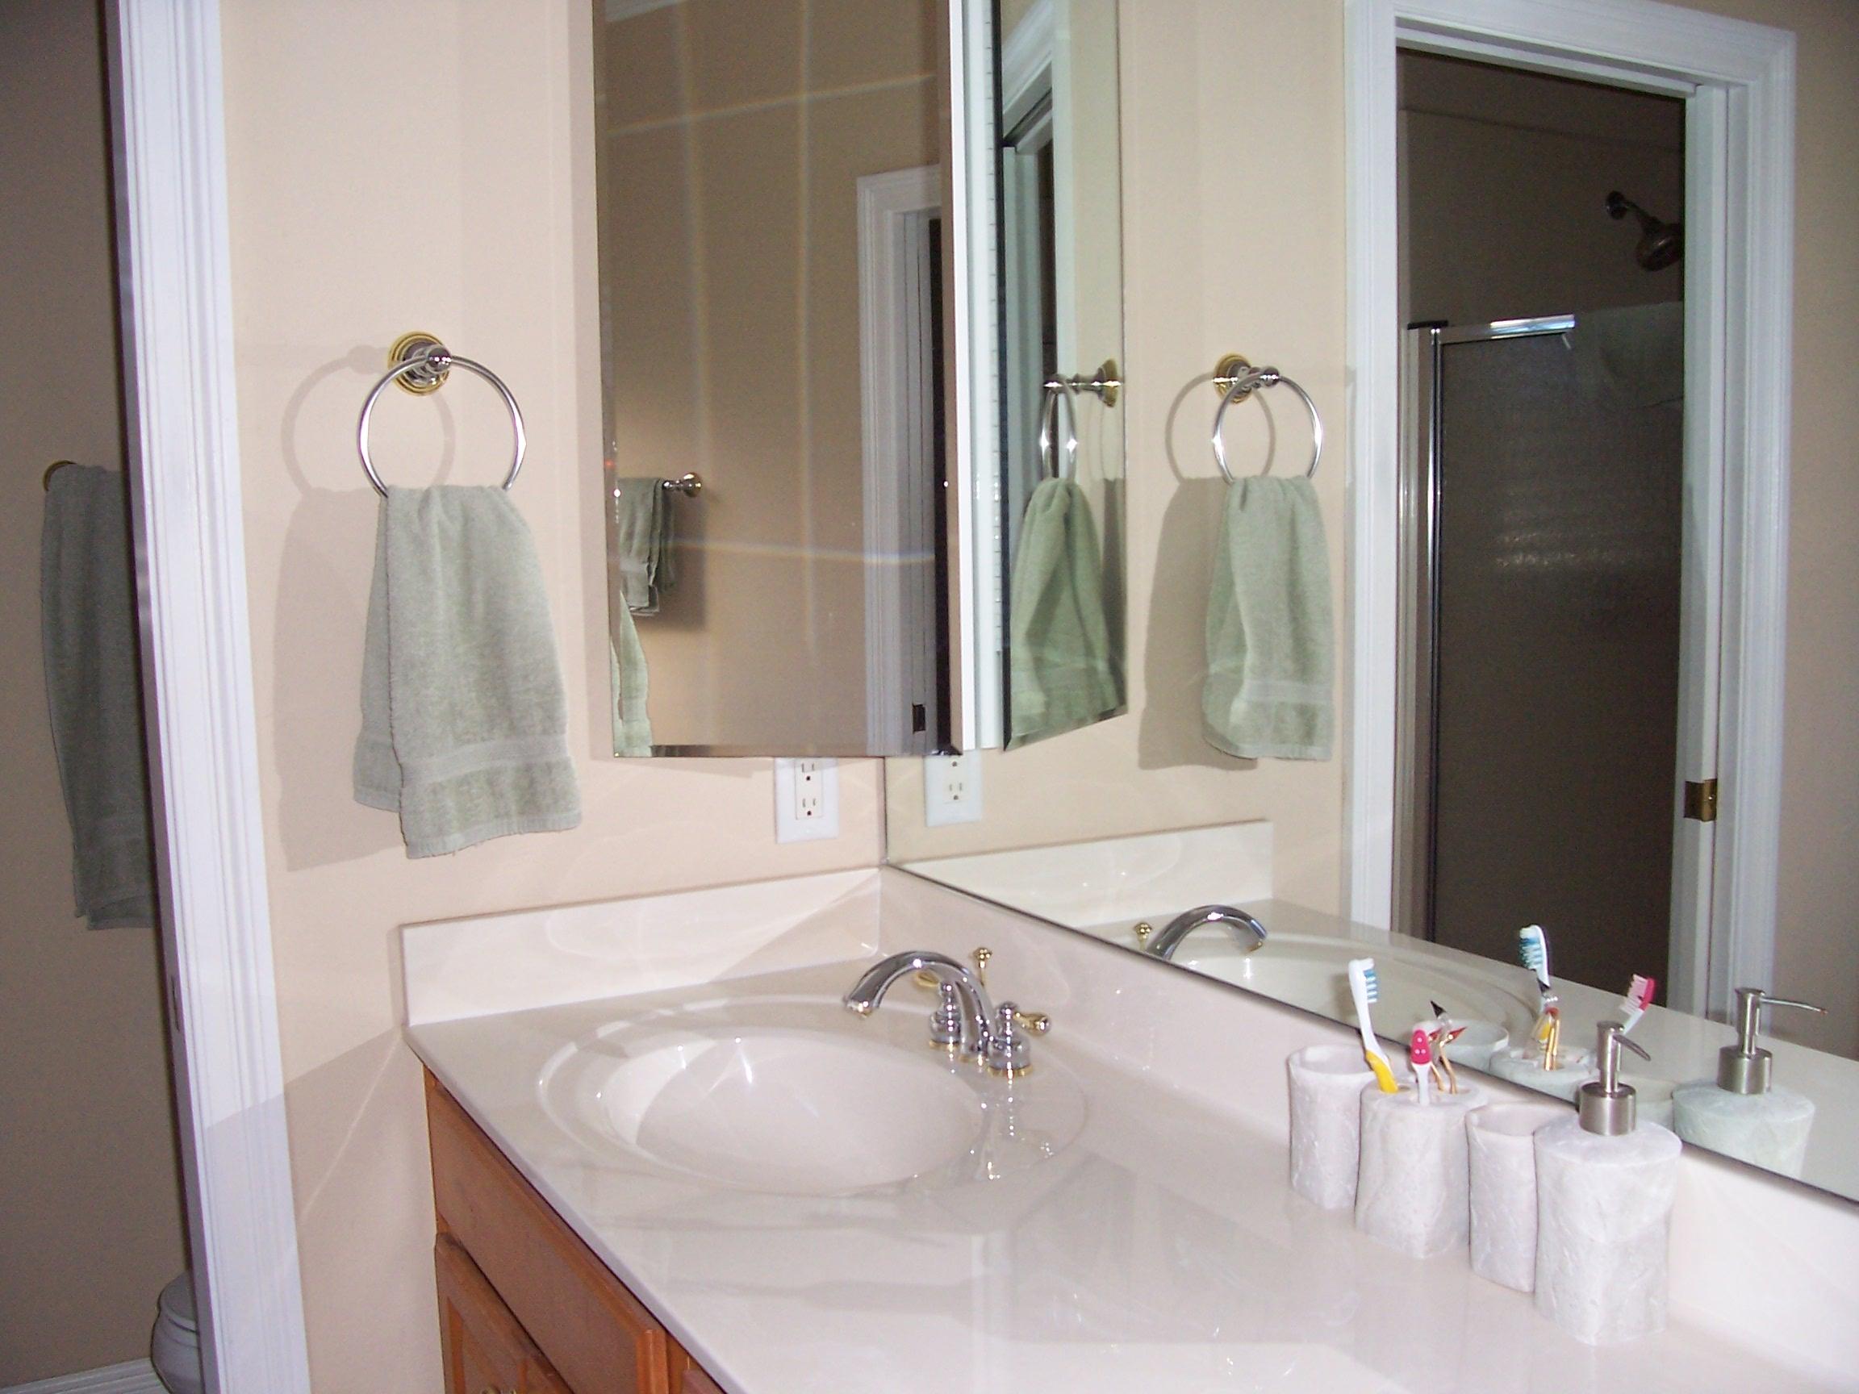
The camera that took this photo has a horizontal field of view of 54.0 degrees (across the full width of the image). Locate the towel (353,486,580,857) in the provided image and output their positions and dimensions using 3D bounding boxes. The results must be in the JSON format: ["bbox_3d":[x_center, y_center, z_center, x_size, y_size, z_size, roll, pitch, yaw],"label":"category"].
[{"bbox_3d":[-0.458,-0.027,1.779,0.196,0.359,0.122,-5,8,-29],"label":"towel"}]

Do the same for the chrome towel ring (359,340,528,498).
[{"bbox_3d":[-0.480,-0.261,1.778,0.166,0.192,0.088,-5,8,-29],"label":"chrome towel ring"}]

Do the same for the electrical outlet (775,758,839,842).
[{"bbox_3d":[-0.134,0.105,2.058,0.077,0.122,0.008,-5,8,-29],"label":"electrical outlet"}]

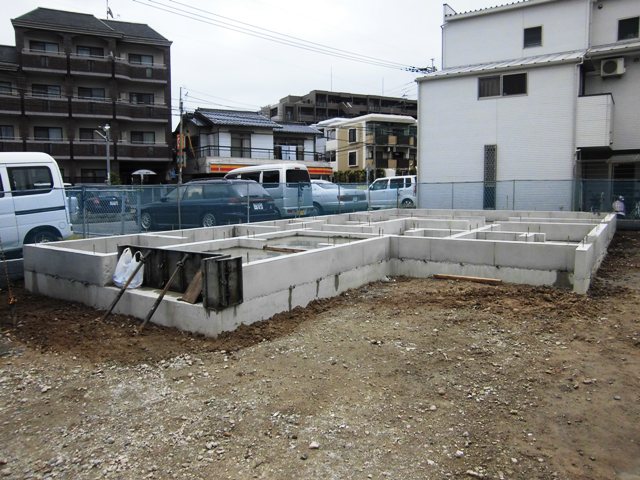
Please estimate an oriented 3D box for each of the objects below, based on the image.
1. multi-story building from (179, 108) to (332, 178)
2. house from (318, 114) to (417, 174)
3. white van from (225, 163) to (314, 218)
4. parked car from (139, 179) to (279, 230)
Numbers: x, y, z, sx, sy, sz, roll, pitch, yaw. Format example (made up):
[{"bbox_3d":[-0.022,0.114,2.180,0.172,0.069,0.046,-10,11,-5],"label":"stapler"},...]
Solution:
[{"bbox_3d":[-5.839,-7.151,42.048,12.000,7.917,7.400,-5,7,-37],"label":"multi-story building"},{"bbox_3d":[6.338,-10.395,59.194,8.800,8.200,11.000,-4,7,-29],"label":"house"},{"bbox_3d":[-1.976,-1.398,15.415,3.390,1.880,1.480,4,7,36],"label":"white van"},{"bbox_3d":[-3.332,-0.988,13.558,4.660,1.470,1.695,4,7,35],"label":"parked car"}]

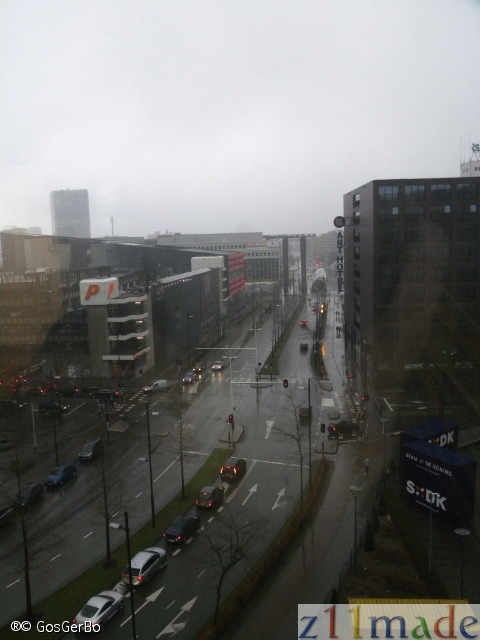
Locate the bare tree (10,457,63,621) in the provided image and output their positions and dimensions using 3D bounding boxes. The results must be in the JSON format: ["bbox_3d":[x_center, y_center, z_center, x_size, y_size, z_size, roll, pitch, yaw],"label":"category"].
[{"bbox_3d":[-13.623,14.467,40.324,3.509,11.431,3.333,-2,8,0],"label":"bare tree"}]

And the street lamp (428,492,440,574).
[{"bbox_3d":[13.962,15.591,44.400,0.850,6.200,0.850,-2,7,0],"label":"street lamp"}]

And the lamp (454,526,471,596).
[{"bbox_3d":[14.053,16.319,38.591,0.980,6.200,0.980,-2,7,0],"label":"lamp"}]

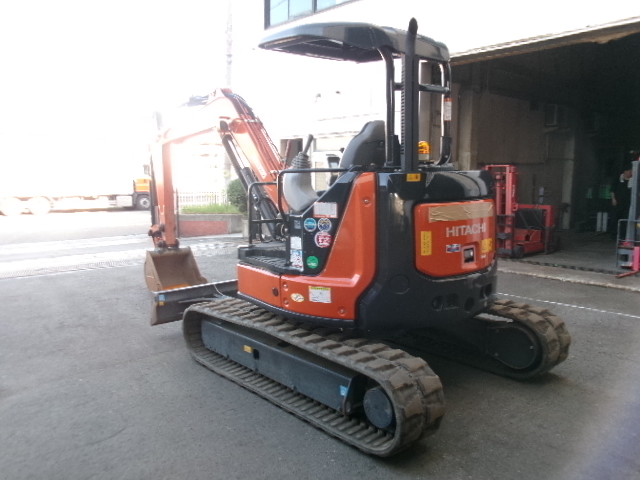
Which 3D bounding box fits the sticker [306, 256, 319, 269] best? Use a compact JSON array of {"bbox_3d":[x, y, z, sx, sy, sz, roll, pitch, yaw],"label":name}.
[{"bbox_3d":[-0.045,0.144,3.285,0.081,0.078,0.010,3,8,25],"label":"sticker"}]

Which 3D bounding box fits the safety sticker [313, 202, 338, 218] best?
[{"bbox_3d":[0.036,-0.184,3.232,0.157,0.096,0.010,2,7,20],"label":"safety sticker"}]

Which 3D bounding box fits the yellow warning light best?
[{"bbox_3d":[0.698,-0.613,3.450,0.090,0.095,0.090,0,7,0],"label":"yellow warning light"}]

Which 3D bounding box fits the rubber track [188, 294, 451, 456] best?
[{"bbox_3d":[-0.248,0.841,3.699,0.381,0.505,2.450,-6,9,-41],"label":"rubber track"}]

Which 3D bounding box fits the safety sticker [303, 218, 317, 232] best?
[{"bbox_3d":[-0.059,-0.092,3.274,0.088,0.088,0.010,3,8,26],"label":"safety sticker"}]

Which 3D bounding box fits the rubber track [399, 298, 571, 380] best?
[{"bbox_3d":[0.971,0.709,4.756,0.381,0.505,2.450,-6,9,-41],"label":"rubber track"}]

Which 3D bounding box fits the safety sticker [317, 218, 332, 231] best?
[{"bbox_3d":[0.033,-0.091,3.235,0.087,0.086,0.010,2,7,20],"label":"safety sticker"}]

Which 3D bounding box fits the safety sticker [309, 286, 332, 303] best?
[{"bbox_3d":[0.005,0.346,3.266,0.153,0.093,0.010,2,7,21],"label":"safety sticker"}]

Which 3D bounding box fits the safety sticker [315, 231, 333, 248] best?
[{"bbox_3d":[0.022,0.001,3.250,0.108,0.100,0.010,2,7,21],"label":"safety sticker"}]

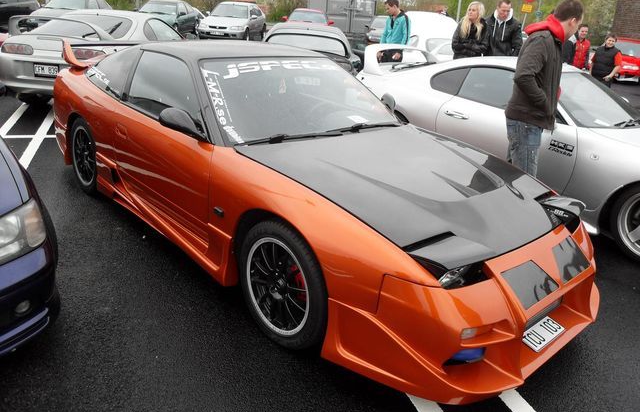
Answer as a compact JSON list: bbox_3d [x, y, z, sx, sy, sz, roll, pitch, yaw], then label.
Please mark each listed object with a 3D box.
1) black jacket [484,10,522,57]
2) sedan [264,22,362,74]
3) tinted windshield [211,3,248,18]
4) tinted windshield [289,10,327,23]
[{"bbox_3d":[2.323,-2.135,6.780,0.540,0.750,0.330,12,23,19],"label":"black jacket"},{"bbox_3d":[-0.257,-2.428,8.658,1.720,1.290,4.400,2,21,-6],"label":"sedan"},{"bbox_3d":[-3.164,-6.855,18.200,1.380,0.480,0.720,6,19,5],"label":"tinted windshield"},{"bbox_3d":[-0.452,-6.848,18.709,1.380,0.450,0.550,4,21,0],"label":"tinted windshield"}]

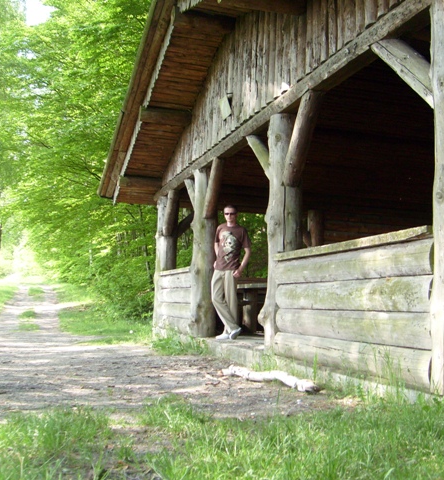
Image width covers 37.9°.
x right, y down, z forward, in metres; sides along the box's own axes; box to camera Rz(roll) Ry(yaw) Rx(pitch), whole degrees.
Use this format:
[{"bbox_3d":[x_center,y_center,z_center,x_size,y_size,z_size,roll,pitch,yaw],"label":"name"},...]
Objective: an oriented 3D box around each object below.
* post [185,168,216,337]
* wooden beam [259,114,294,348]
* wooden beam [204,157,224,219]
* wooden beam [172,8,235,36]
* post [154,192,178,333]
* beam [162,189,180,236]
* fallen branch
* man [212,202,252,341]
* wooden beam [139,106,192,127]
[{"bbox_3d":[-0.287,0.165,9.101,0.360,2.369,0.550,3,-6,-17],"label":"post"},{"bbox_3d":[0.560,-0.108,6.412,0.340,2.337,0.340,1,-5,0],"label":"wooden beam"},{"bbox_3d":[-0.094,-0.692,8.603,0.180,0.887,0.180,3,23,-17],"label":"wooden beam"},{"bbox_3d":[-0.192,-2.516,7.476,0.709,0.220,0.220,3,-6,-17],"label":"wooden beam"},{"bbox_3d":[-0.952,0.408,11.209,0.360,2.423,0.360,3,-6,-17],"label":"post"},{"bbox_3d":[-0.868,-0.458,11.062,0.190,0.826,0.190,3,17,-17],"label":"beam"},{"bbox_3d":[0.347,1.088,5.186,0.190,0.120,1.236,4,-6,-32],"label":"fallen branch"},{"bbox_3d":[0.113,0.423,8.606,0.490,1.770,0.360,0,-6,11],"label":"man"},{"bbox_3d":[-0.810,-1.785,9.317,0.735,0.200,0.200,3,-6,-17],"label":"wooden beam"}]

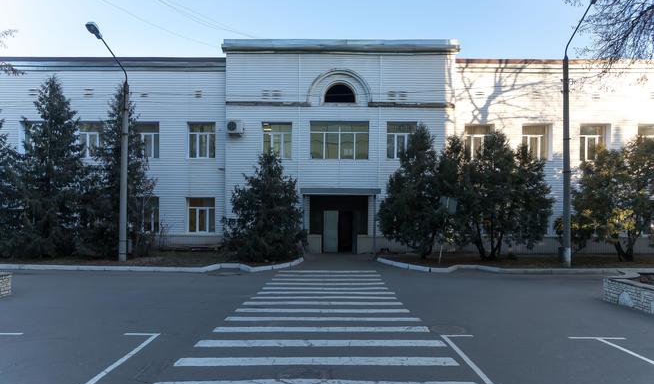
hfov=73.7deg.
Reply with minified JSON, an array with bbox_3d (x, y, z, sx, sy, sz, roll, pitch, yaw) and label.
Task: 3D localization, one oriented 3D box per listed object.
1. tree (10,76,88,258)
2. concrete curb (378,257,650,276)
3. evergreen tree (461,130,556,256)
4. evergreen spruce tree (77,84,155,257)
[{"bbox_3d":[-12.411,-1.141,19.500,3.500,8.000,3.500,0,-2,1],"label":"tree"},{"bbox_3d":[6.400,2.620,15.900,8.600,0.200,3.800,0,-2,1],"label":"concrete curb"},{"bbox_3d":[7.700,0.171,18.600,3.800,5.400,3.500,0,-2,1],"label":"evergreen tree"},{"bbox_3d":[-9.071,-0.954,18.700,3.345,7.313,3.200,0,-1,0],"label":"evergreen spruce tree"}]

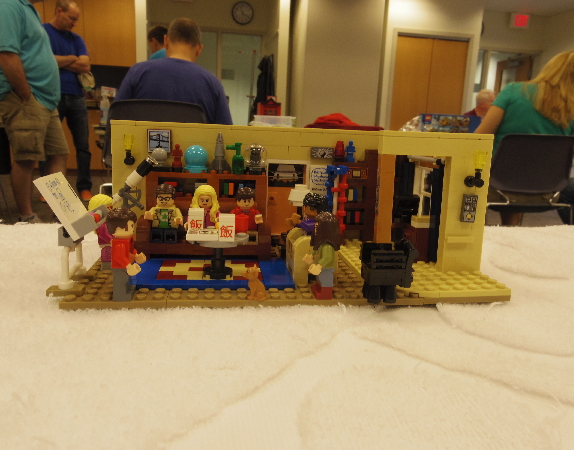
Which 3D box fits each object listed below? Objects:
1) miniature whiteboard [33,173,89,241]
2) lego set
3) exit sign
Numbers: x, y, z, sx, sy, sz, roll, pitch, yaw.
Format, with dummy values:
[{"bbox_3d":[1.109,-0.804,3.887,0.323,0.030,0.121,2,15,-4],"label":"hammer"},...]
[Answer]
[{"bbox_3d":[-0.107,-0.010,0.230,0.004,0.032,0.032,-29,14,-1],"label":"miniature whiteboard"},{"bbox_3d":[-0.005,-0.015,0.281,0.233,0.086,0.130,1,11,-8],"label":"lego set"},{"bbox_3d":[3.527,-3.098,7.100,0.320,0.210,0.060,-2,12,-20],"label":"exit sign"}]

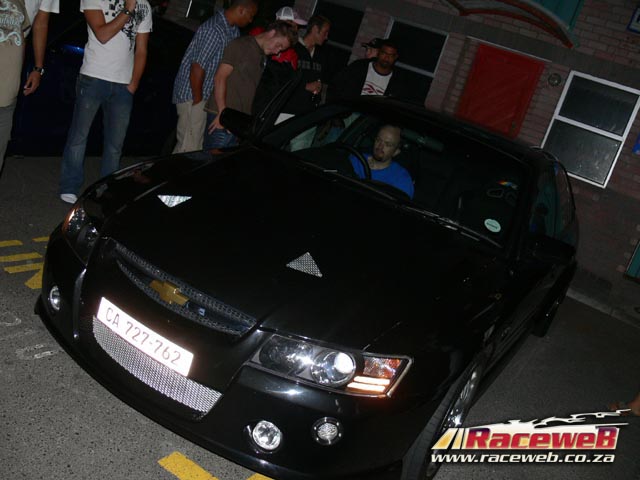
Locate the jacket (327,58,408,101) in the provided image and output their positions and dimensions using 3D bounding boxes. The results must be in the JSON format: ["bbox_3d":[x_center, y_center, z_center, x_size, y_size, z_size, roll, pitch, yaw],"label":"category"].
[{"bbox_3d":[0.383,-1.181,5.497,0.560,0.700,0.320,18,18,3],"label":"jacket"}]

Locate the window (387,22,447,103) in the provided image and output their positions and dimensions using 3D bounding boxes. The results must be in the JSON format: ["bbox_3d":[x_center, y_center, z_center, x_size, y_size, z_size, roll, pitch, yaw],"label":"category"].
[{"bbox_3d":[1.154,-2.279,8.512,0.841,1.090,0.070,27,19,29],"label":"window"}]

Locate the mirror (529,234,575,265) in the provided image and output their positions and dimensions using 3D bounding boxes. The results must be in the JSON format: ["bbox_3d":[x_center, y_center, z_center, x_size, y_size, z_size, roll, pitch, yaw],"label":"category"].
[{"bbox_3d":[1.165,0.055,3.272,0.215,0.145,0.115,26,18,26],"label":"mirror"}]

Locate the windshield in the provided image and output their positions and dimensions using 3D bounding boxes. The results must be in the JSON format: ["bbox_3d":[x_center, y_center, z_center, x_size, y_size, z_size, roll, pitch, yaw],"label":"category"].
[{"bbox_3d":[0.475,-0.462,3.745,1.460,0.160,0.760,25,48,26],"label":"windshield"}]

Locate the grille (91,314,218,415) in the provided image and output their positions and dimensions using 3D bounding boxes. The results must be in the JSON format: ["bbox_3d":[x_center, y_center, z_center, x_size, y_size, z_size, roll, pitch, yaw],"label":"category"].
[{"bbox_3d":[-0.655,0.459,2.447,0.690,0.150,0.090,25,18,26],"label":"grille"}]

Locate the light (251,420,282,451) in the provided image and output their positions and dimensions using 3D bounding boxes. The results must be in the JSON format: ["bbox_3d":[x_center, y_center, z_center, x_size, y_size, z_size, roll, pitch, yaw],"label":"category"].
[{"bbox_3d":[-0.183,0.674,2.230,0.105,0.105,0.060,22,17,16],"label":"light"}]

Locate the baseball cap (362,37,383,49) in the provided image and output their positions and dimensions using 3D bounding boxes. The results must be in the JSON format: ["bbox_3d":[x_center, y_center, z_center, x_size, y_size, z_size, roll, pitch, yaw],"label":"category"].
[{"bbox_3d":[0.526,-1.918,6.300,0.260,0.130,0.180,5,21,-37],"label":"baseball cap"}]

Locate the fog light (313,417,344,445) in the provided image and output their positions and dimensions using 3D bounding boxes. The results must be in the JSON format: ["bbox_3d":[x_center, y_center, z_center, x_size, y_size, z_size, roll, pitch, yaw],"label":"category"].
[{"bbox_3d":[0.029,0.679,2.325,0.105,0.105,0.055,18,16,2],"label":"fog light"}]

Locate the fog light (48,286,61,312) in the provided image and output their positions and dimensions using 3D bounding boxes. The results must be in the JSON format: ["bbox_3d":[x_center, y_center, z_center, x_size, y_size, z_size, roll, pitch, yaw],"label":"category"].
[{"bbox_3d":[-1.118,0.251,2.730,0.105,0.105,0.060,29,20,35],"label":"fog light"}]

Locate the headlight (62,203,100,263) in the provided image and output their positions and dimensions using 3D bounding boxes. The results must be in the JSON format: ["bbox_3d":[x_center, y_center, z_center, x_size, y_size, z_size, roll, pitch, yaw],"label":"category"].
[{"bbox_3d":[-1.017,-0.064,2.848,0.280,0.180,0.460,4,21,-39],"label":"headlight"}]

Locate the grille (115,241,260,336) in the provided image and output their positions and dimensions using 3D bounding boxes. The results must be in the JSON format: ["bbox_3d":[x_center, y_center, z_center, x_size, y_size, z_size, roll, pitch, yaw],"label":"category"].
[{"bbox_3d":[-0.563,0.191,2.453,0.770,0.125,0.110,26,18,26],"label":"grille"}]

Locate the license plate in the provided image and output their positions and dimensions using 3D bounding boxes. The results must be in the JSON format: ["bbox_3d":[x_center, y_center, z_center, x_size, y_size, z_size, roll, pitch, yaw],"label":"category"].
[{"bbox_3d":[-0.647,0.350,2.364,0.495,0.105,0.020,25,18,26],"label":"license plate"}]

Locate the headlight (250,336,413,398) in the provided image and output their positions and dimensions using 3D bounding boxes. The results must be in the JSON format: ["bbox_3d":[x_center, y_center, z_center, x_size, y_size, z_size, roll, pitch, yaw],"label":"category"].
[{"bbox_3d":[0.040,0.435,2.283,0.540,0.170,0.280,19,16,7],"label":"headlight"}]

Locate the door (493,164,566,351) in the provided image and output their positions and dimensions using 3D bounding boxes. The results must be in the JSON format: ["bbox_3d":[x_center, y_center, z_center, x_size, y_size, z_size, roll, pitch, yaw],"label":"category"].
[{"bbox_3d":[1.238,0.095,3.805,0.250,1.060,1.150,25,18,26],"label":"door"}]

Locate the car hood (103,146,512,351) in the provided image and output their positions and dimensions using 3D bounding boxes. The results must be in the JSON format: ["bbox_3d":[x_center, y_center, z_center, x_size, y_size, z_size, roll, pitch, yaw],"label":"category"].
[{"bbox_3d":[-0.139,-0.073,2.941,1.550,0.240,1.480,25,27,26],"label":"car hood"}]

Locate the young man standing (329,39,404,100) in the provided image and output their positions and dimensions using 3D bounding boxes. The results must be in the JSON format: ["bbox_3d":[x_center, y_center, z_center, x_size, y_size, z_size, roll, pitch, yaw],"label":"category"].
[{"bbox_3d":[0.360,-0.888,6.034,0.550,1.780,0.340,16,16,-7],"label":"young man standing"}]

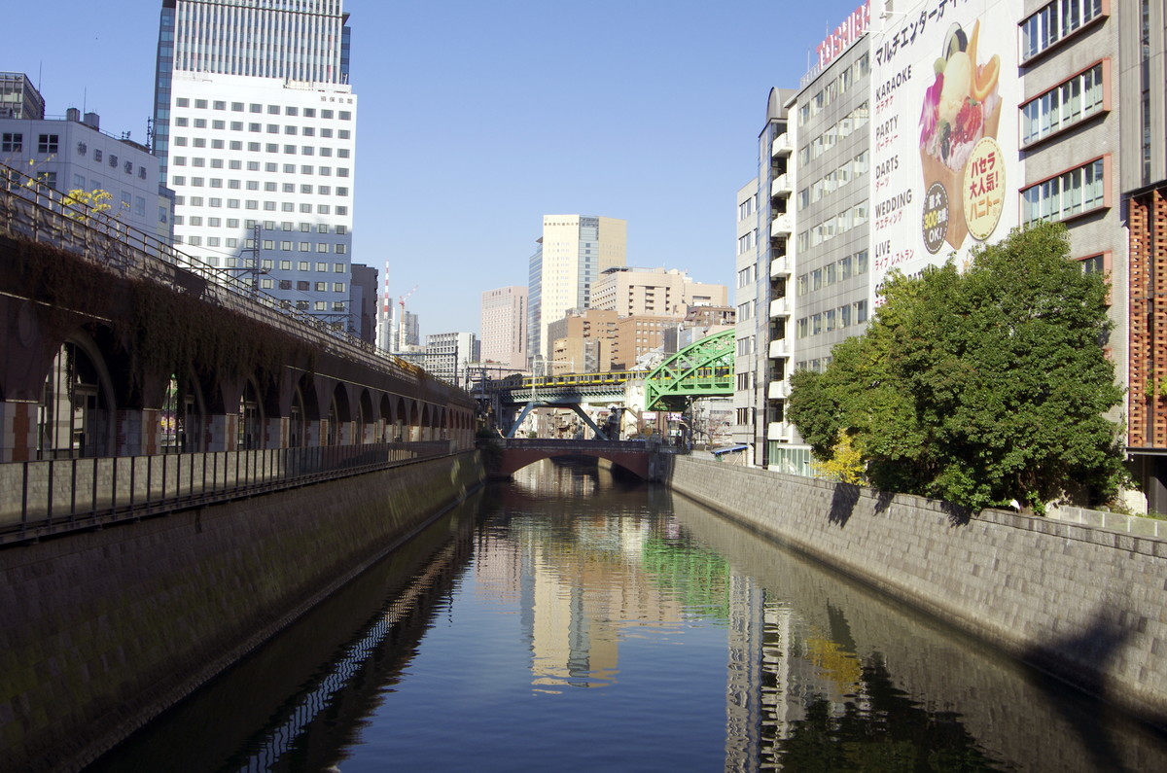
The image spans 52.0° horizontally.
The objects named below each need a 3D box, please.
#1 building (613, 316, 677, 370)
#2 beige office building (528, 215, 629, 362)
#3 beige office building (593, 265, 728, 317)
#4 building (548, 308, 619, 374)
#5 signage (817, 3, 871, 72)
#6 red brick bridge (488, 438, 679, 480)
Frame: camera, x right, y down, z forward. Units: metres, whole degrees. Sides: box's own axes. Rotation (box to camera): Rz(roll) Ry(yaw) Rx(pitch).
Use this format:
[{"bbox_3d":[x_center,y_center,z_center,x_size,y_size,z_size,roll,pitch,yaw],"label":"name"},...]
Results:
[{"bbox_3d":[28.830,-15.530,593.200,24.000,40.000,35.000,2,-2,-15],"label":"building"},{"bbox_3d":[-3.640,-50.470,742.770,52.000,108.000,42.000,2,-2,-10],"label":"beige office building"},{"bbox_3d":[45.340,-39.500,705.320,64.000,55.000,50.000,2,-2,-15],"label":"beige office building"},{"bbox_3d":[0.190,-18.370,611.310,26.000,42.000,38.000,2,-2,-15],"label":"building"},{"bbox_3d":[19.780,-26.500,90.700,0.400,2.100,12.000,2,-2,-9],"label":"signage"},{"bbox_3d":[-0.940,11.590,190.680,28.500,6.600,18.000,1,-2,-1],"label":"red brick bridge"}]

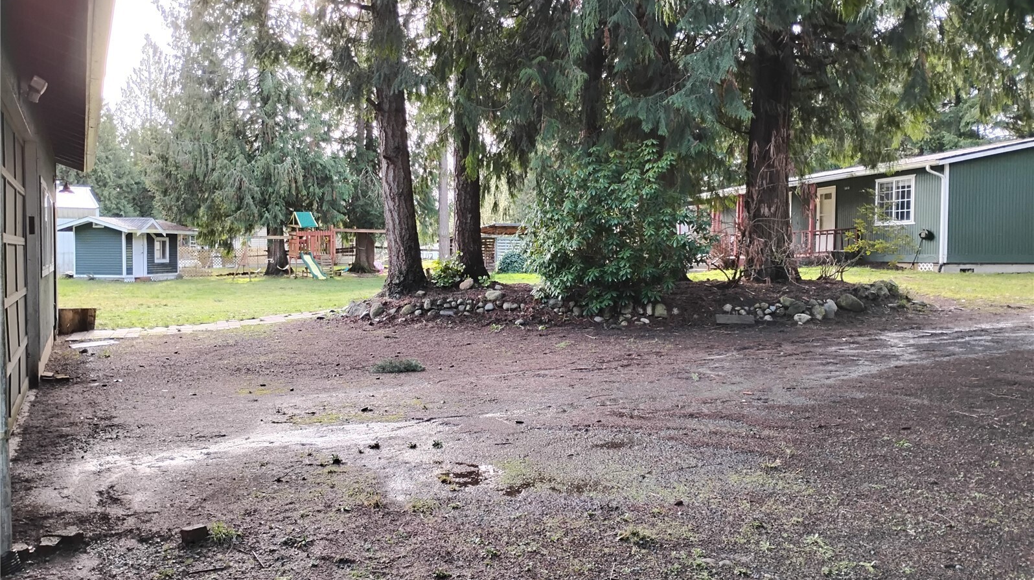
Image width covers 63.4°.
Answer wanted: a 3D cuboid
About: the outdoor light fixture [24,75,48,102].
[{"bbox_3d":[-3.702,-1.550,6.450,0.170,0.190,0.180,-1,3,-28],"label":"outdoor light fixture"}]

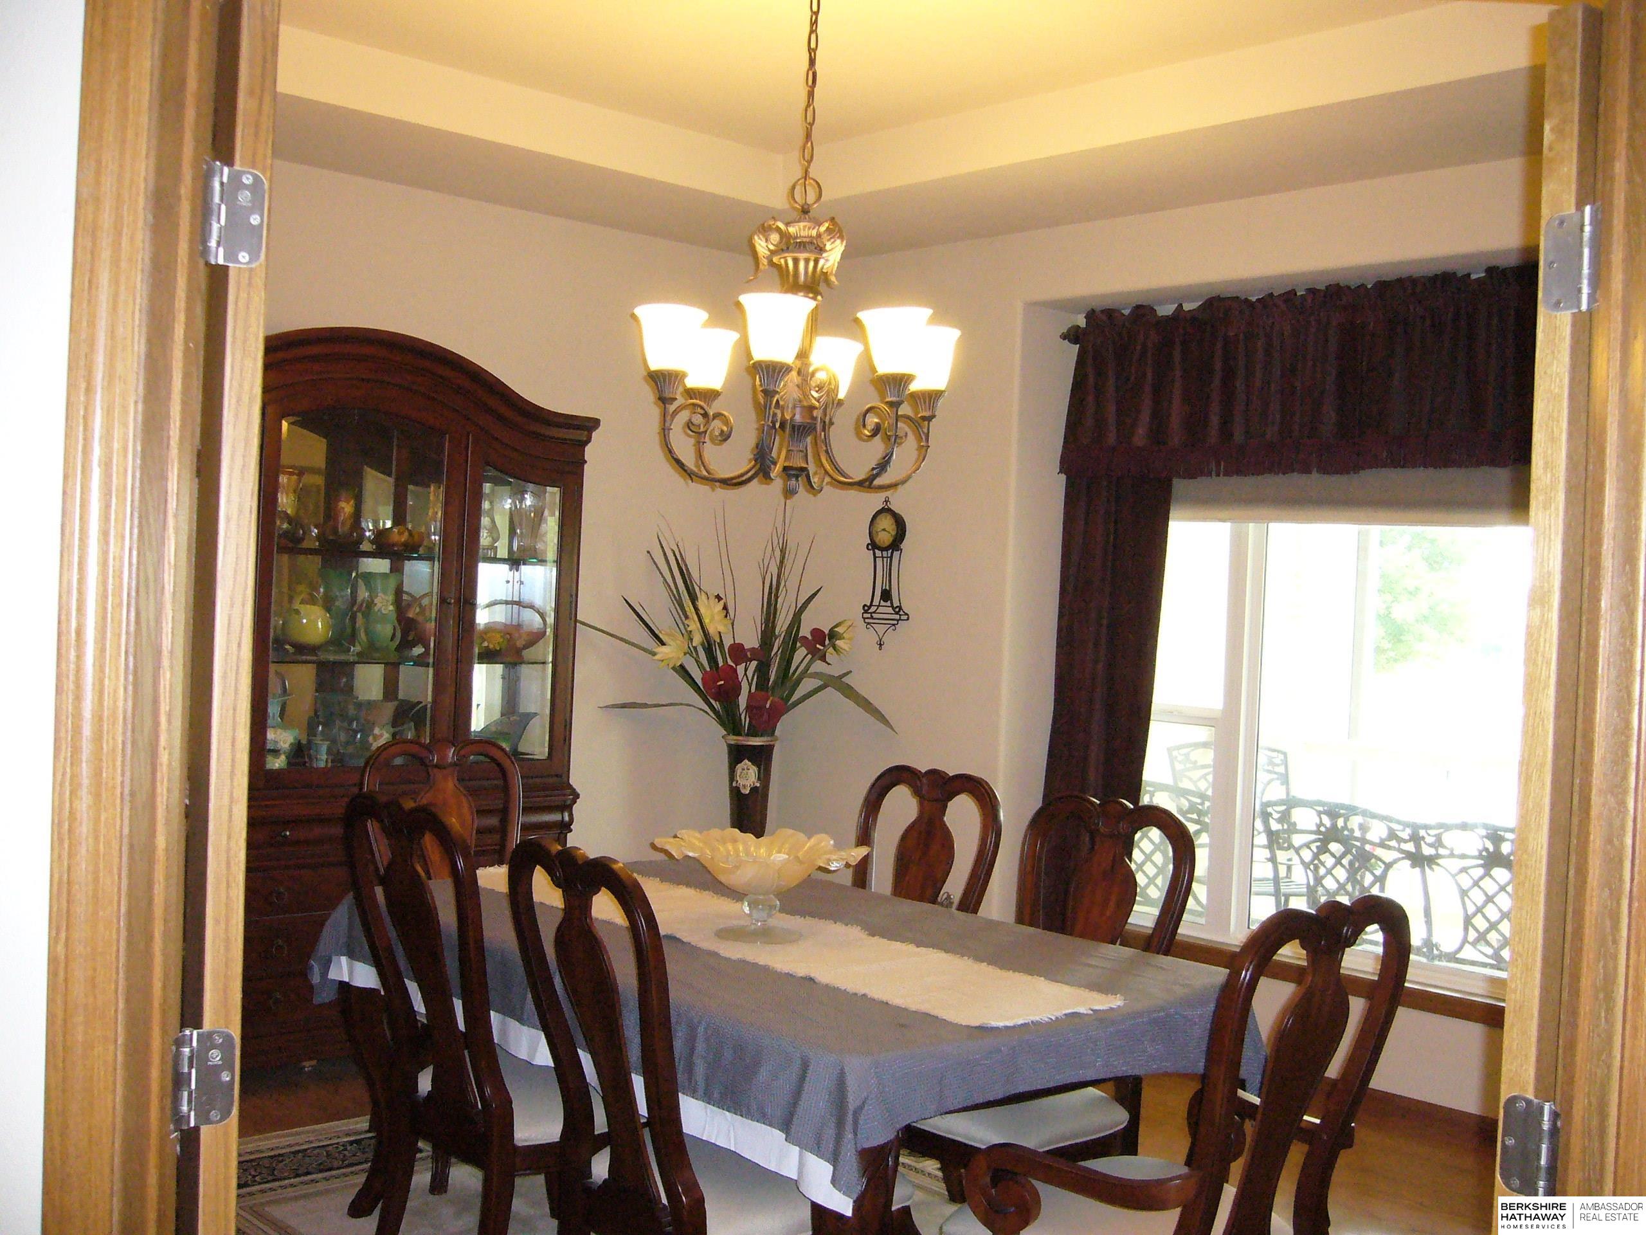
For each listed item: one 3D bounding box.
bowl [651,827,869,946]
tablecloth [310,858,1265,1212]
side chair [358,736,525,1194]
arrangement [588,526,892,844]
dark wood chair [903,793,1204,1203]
[{"bbox_3d":[-0.127,0.564,3.477,0.450,0.200,0.455,2,1,0],"label":"bowl"},{"bbox_3d":[-0.139,0.792,3.550,1.120,0.275,1.840,1,2,-44],"label":"tablecloth"},{"bbox_3d":[-0.869,0.857,4.310,0.550,1.040,0.610,1,2,-44],"label":"side chair"},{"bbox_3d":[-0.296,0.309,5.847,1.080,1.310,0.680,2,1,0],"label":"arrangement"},{"bbox_3d":[0.399,0.929,3.480,0.630,1.040,0.530,1,2,-44],"label":"dark wood chair"}]

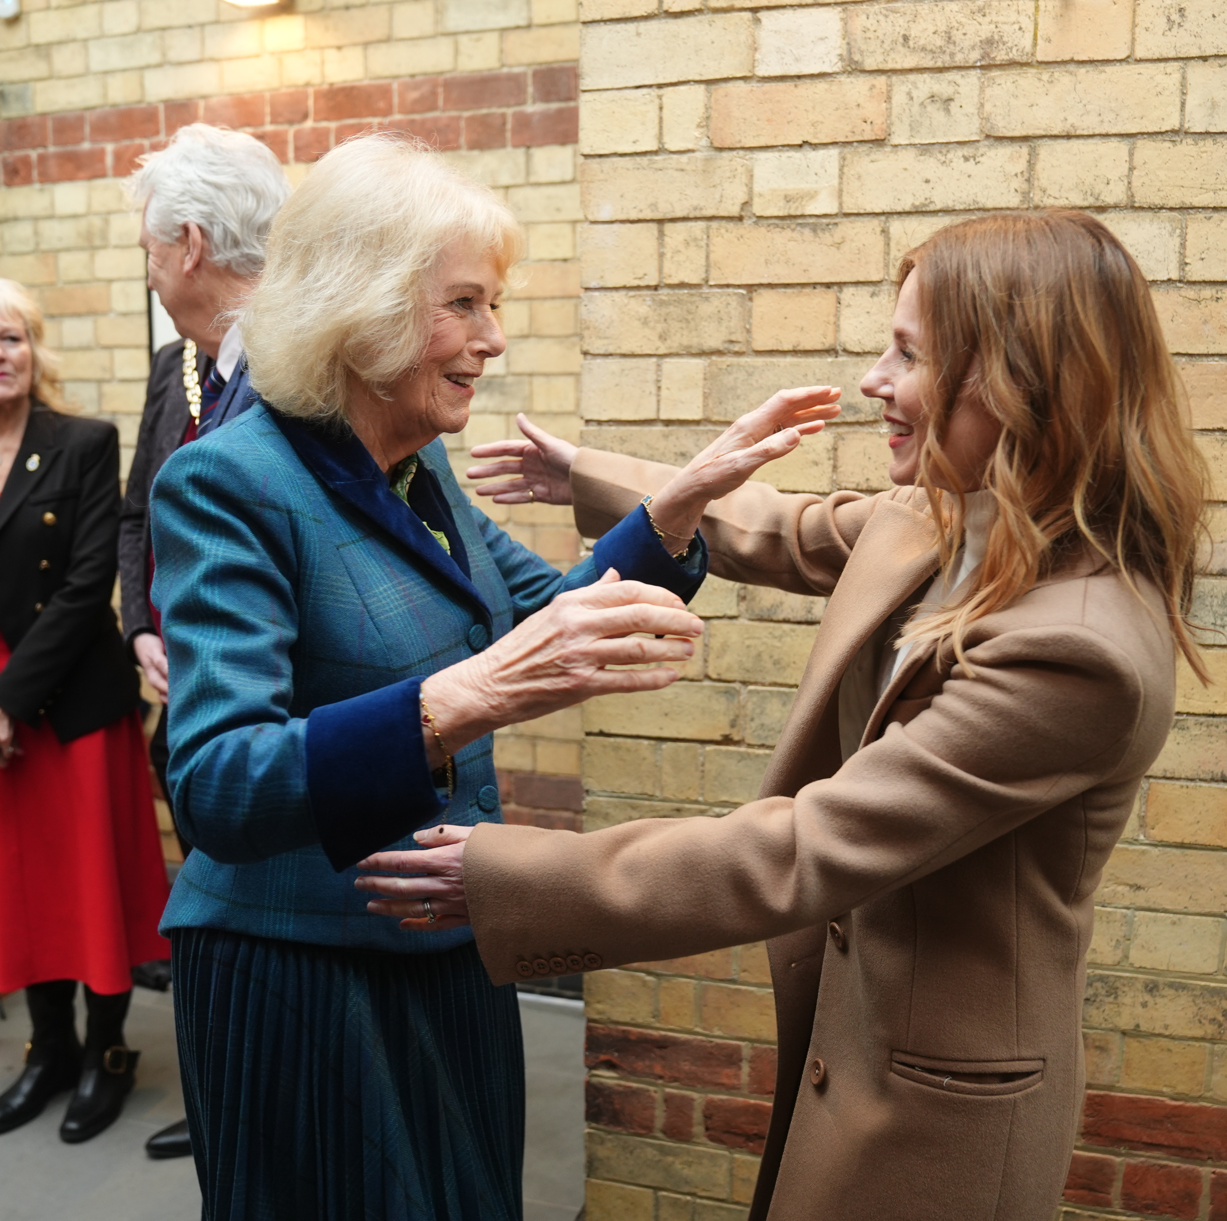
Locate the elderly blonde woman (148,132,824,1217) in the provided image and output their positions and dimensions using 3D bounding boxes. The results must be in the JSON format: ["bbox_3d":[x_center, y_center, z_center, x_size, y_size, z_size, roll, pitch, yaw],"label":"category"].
[{"bbox_3d":[-0.113,0.399,1.187,0.640,1.680,0.550,3,9,15],"label":"elderly blonde woman"}]

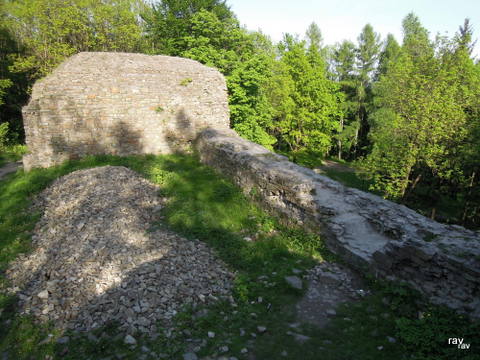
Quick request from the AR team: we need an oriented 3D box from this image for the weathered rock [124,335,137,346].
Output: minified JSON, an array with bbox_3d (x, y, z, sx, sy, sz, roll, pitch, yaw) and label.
[{"bbox_3d":[-1.196,1.748,3.636,0.125,0.090,0.110,0,11,0],"label":"weathered rock"}]

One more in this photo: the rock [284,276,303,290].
[{"bbox_3d":[0.783,1.508,4.872,0.250,0.110,0.210,0,11,0],"label":"rock"}]

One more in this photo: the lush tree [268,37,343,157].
[{"bbox_3d":[5.412,-7.024,27.500,5.900,9.500,5.700,0,11,0],"label":"lush tree"}]

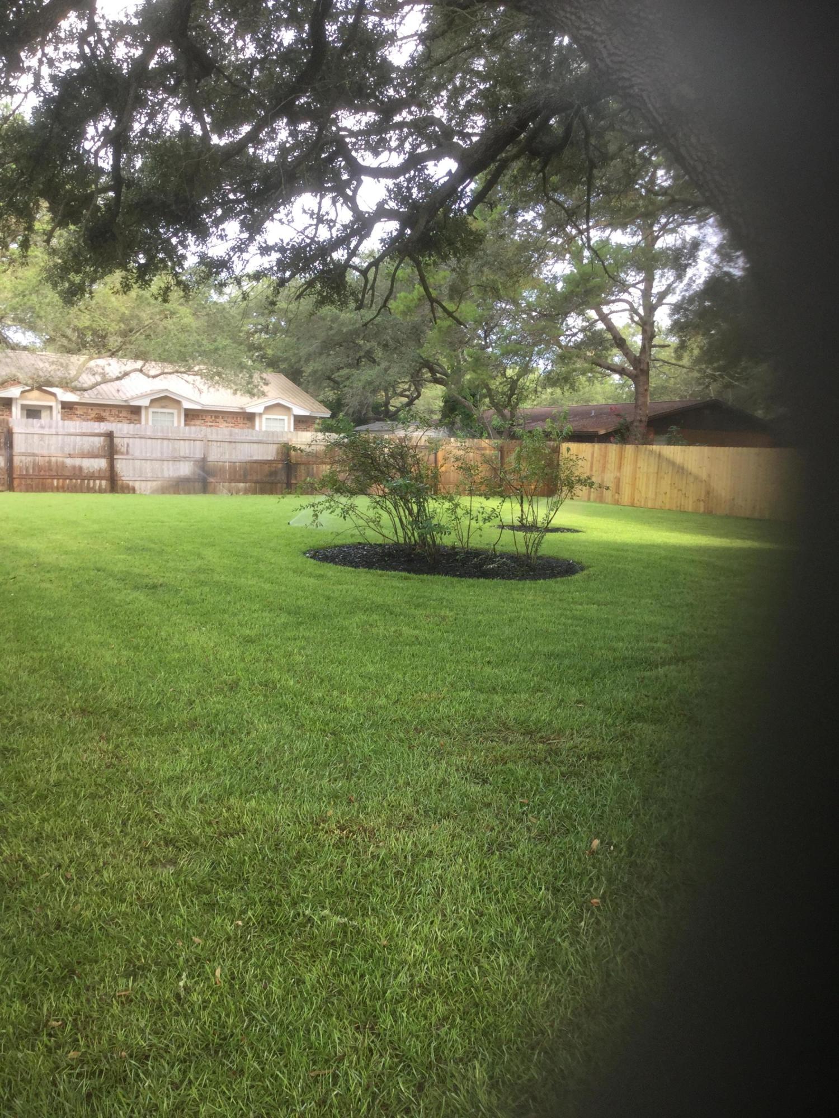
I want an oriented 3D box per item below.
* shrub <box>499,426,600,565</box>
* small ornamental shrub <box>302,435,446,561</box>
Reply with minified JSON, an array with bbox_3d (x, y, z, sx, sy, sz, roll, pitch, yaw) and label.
[{"bbox_3d":[1.783,-0.904,13.928,1.300,1.840,1.200,2,6,0],"label":"shrub"},{"bbox_3d":[-0.597,-0.938,14.136,1.850,1.690,1.600,2,6,0],"label":"small ornamental shrub"}]

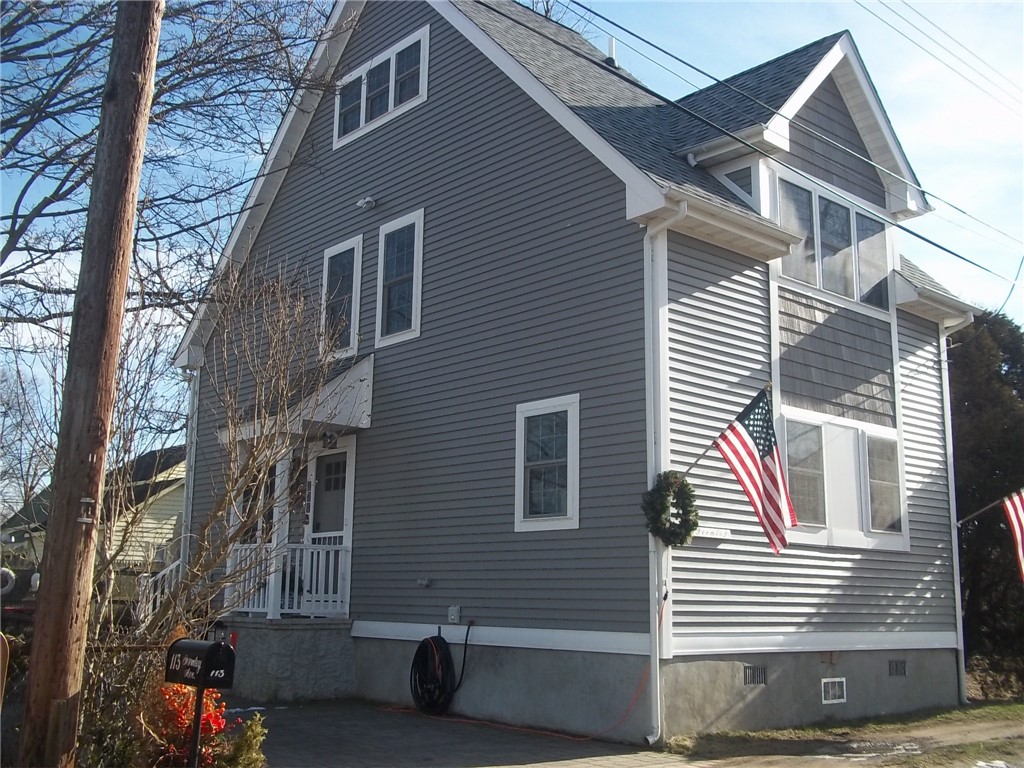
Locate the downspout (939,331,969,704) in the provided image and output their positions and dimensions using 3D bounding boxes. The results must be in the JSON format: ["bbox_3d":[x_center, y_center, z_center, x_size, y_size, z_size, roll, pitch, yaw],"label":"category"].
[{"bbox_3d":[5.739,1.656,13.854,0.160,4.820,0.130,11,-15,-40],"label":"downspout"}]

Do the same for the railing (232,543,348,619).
[{"bbox_3d":[-2.890,2.571,13.865,1.090,0.895,1.170,11,-15,-40],"label":"railing"}]

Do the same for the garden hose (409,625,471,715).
[{"bbox_3d":[-0.835,3.231,12.028,0.180,1.000,0.910,11,-15,-40],"label":"garden hose"}]

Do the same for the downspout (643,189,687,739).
[{"bbox_3d":[1.440,0.730,9.924,0.190,5.070,0.520,11,-15,-40],"label":"downspout"}]

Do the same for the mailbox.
[{"bbox_3d":[-1.622,1.450,5.543,0.162,0.222,0.490,12,-16,-37],"label":"mailbox"}]

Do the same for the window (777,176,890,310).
[{"bbox_3d":[3.875,-1.624,12.736,2.391,1.240,0.100,11,-15,-40],"label":"window"}]

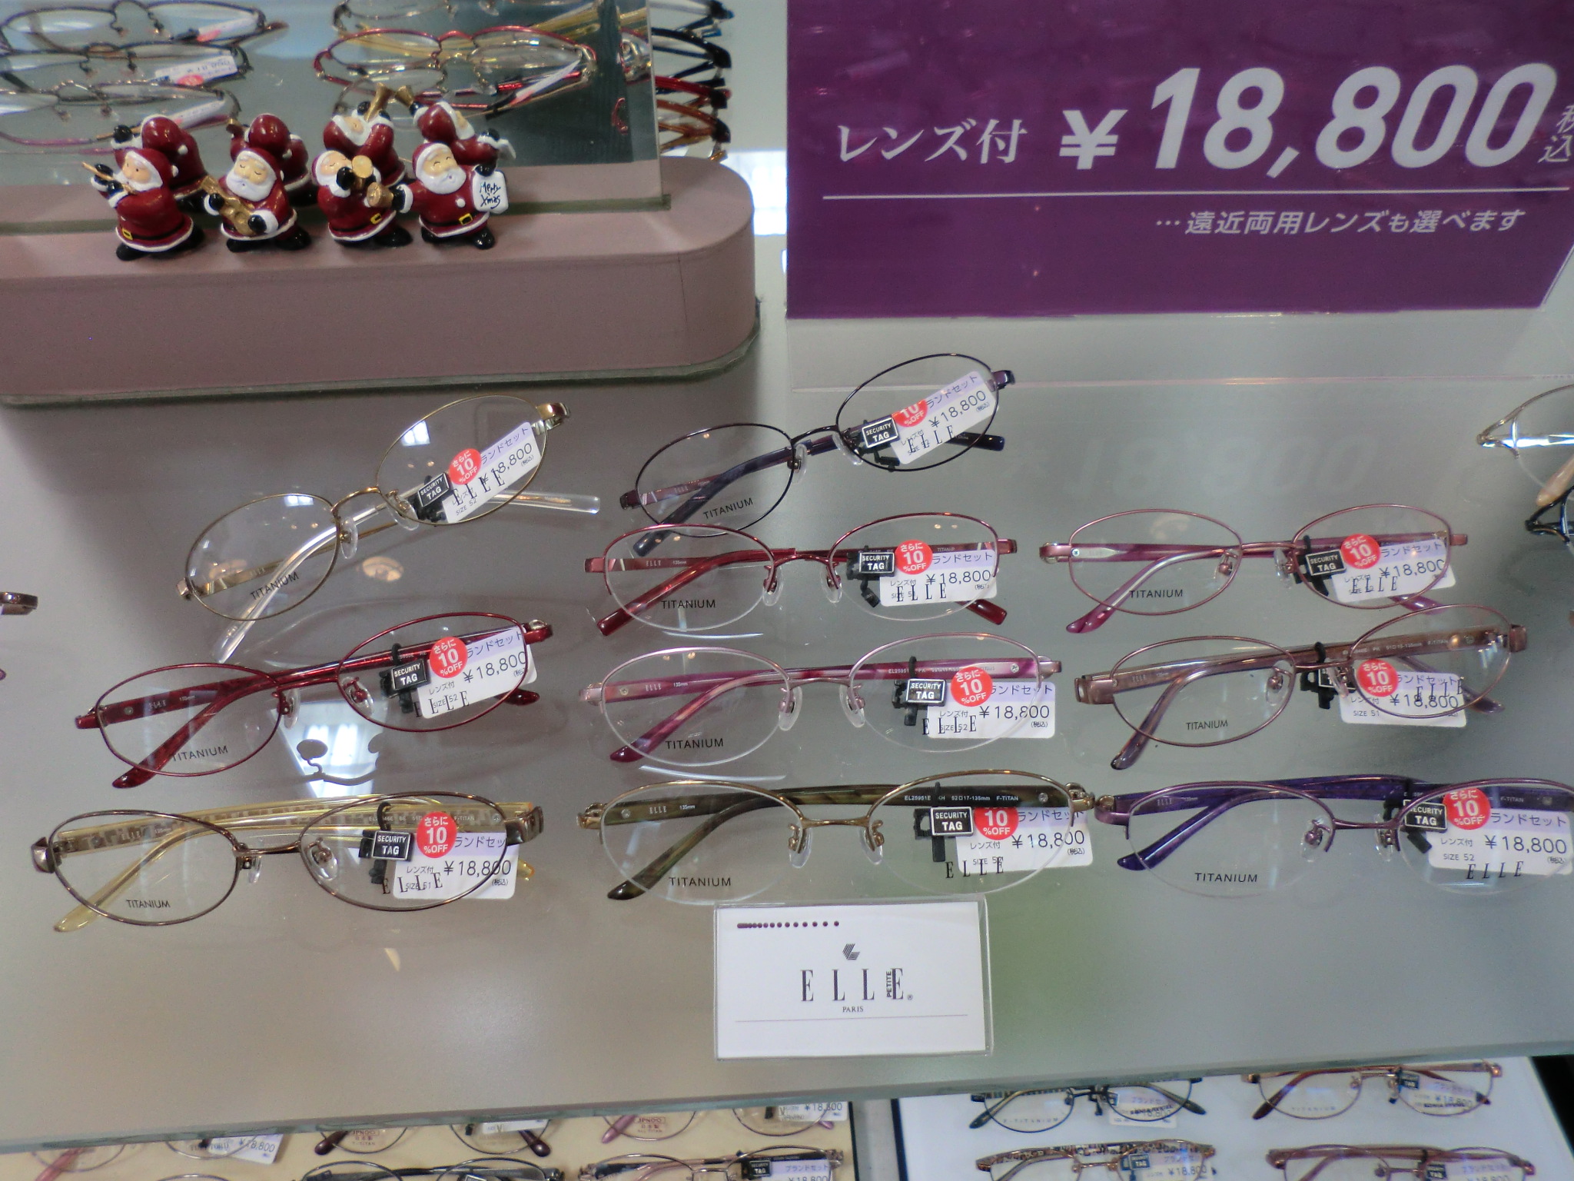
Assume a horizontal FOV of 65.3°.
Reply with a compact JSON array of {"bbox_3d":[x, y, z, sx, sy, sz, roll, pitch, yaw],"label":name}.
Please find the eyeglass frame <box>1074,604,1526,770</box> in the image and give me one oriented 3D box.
[{"bbox_3d":[0.147,0.022,0.354,0.134,0.036,0.028,-6,16,-5],"label":"eyeglass frame"}]

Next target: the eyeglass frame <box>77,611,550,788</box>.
[{"bbox_3d":[-0.137,0.027,0.361,0.137,0.039,0.033,-11,19,-4],"label":"eyeglass frame"}]

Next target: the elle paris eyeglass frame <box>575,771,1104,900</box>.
[{"bbox_3d":[0.014,0.062,0.332,0.137,0.039,0.033,-1,16,-1],"label":"elle paris eyeglass frame"}]

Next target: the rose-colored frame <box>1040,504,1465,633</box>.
[{"bbox_3d":[0.150,-0.012,0.399,0.137,0.039,0.033,0,16,-1],"label":"rose-colored frame"}]

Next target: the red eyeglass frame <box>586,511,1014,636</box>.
[{"bbox_3d":[0.005,-0.009,0.393,0.137,0.039,0.033,-1,16,-2],"label":"red eyeglass frame"}]

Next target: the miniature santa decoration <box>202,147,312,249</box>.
[{"bbox_3d":[-0.173,-0.128,0.400,0.033,0.036,0.024,2,50,2],"label":"miniature santa decoration"}]

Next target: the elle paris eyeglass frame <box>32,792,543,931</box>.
[{"bbox_3d":[-0.134,0.068,0.333,0.137,0.039,0.033,-2,16,-1],"label":"elle paris eyeglass frame"}]

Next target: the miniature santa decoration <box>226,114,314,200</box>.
[{"bbox_3d":[-0.175,-0.145,0.413,0.033,0.036,0.024,-7,50,-6],"label":"miniature santa decoration"}]

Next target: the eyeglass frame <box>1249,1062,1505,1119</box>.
[{"bbox_3d":[0.297,0.249,0.627,0.133,0.036,0.028,-2,16,-1],"label":"eyeglass frame"}]

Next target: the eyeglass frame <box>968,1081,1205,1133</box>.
[{"bbox_3d":[0.169,0.285,0.700,0.132,0.039,0.033,-2,6,-3],"label":"eyeglass frame"}]

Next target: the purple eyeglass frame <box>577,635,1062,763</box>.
[{"bbox_3d":[0.009,0.028,0.347,0.133,0.036,0.027,-3,16,-2],"label":"purple eyeglass frame"}]

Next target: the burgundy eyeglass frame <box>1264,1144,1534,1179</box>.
[{"bbox_3d":[0.305,0.285,0.613,0.134,0.036,0.028,1,16,2],"label":"burgundy eyeglass frame"}]

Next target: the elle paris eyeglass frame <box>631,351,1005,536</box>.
[{"bbox_3d":[0.010,-0.050,0.413,0.137,0.039,0.033,-18,11,-1],"label":"elle paris eyeglass frame"}]

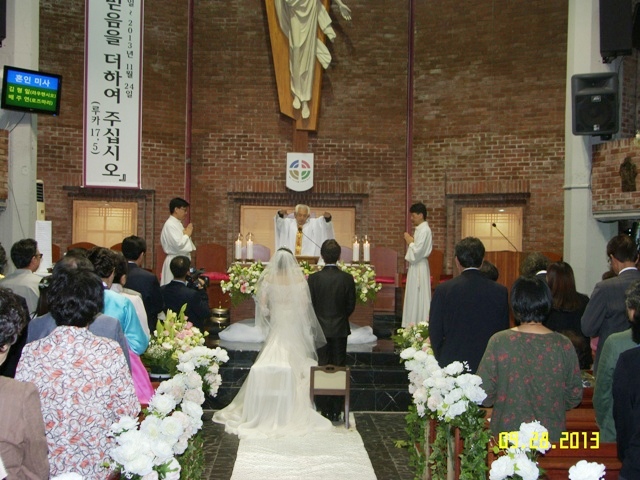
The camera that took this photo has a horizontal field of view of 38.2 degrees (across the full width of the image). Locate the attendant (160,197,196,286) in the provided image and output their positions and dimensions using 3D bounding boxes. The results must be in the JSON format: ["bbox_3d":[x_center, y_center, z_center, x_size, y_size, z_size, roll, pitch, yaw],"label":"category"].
[{"bbox_3d":[-1.852,0.303,12.100,0.460,1.710,0.500,1,0,-5],"label":"attendant"}]

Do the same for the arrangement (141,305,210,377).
[{"bbox_3d":[-1.055,0.723,6.750,0.460,0.520,0.430,1,0,-11],"label":"arrangement"}]

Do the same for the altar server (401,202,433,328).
[{"bbox_3d":[1.239,0.376,11.998,0.420,1.714,0.470,1,0,-5],"label":"altar server"}]

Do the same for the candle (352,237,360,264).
[{"bbox_3d":[0.456,0.119,11.550,0.090,0.310,0.090,1,0,2],"label":"candle"}]

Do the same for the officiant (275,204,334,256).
[{"bbox_3d":[-0.218,0.370,12.248,0.780,1.682,0.500,1,0,-1],"label":"officiant"}]

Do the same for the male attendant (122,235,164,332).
[{"bbox_3d":[-1.482,0.831,7.398,0.500,1.742,0.320,1,0,17],"label":"male attendant"}]

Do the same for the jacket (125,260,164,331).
[{"bbox_3d":[-1.489,0.542,7.500,0.520,0.740,0.300,1,0,7],"label":"jacket"}]

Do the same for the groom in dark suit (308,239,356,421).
[{"bbox_3d":[0.120,0.851,8.850,0.500,1.730,0.310,1,0,-2],"label":"groom in dark suit"}]

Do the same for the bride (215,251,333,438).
[{"bbox_3d":[-0.448,0.881,8.530,1.150,1.650,1.150,1,0,0],"label":"bride"}]

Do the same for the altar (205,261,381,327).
[{"bbox_3d":[-0.278,0.759,11.649,1.980,0.900,0.900,1,0,-2],"label":"altar"}]

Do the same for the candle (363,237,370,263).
[{"bbox_3d":[0.614,0.145,12.200,0.085,0.300,0.085,1,0,0],"label":"candle"}]

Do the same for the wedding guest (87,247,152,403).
[{"bbox_3d":[-1.248,0.870,5.398,0.500,1.664,0.380,1,0,11],"label":"wedding guest"}]

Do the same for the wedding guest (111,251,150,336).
[{"bbox_3d":[-1.503,0.891,7.000,0.480,1.590,0.310,1,0,7],"label":"wedding guest"}]

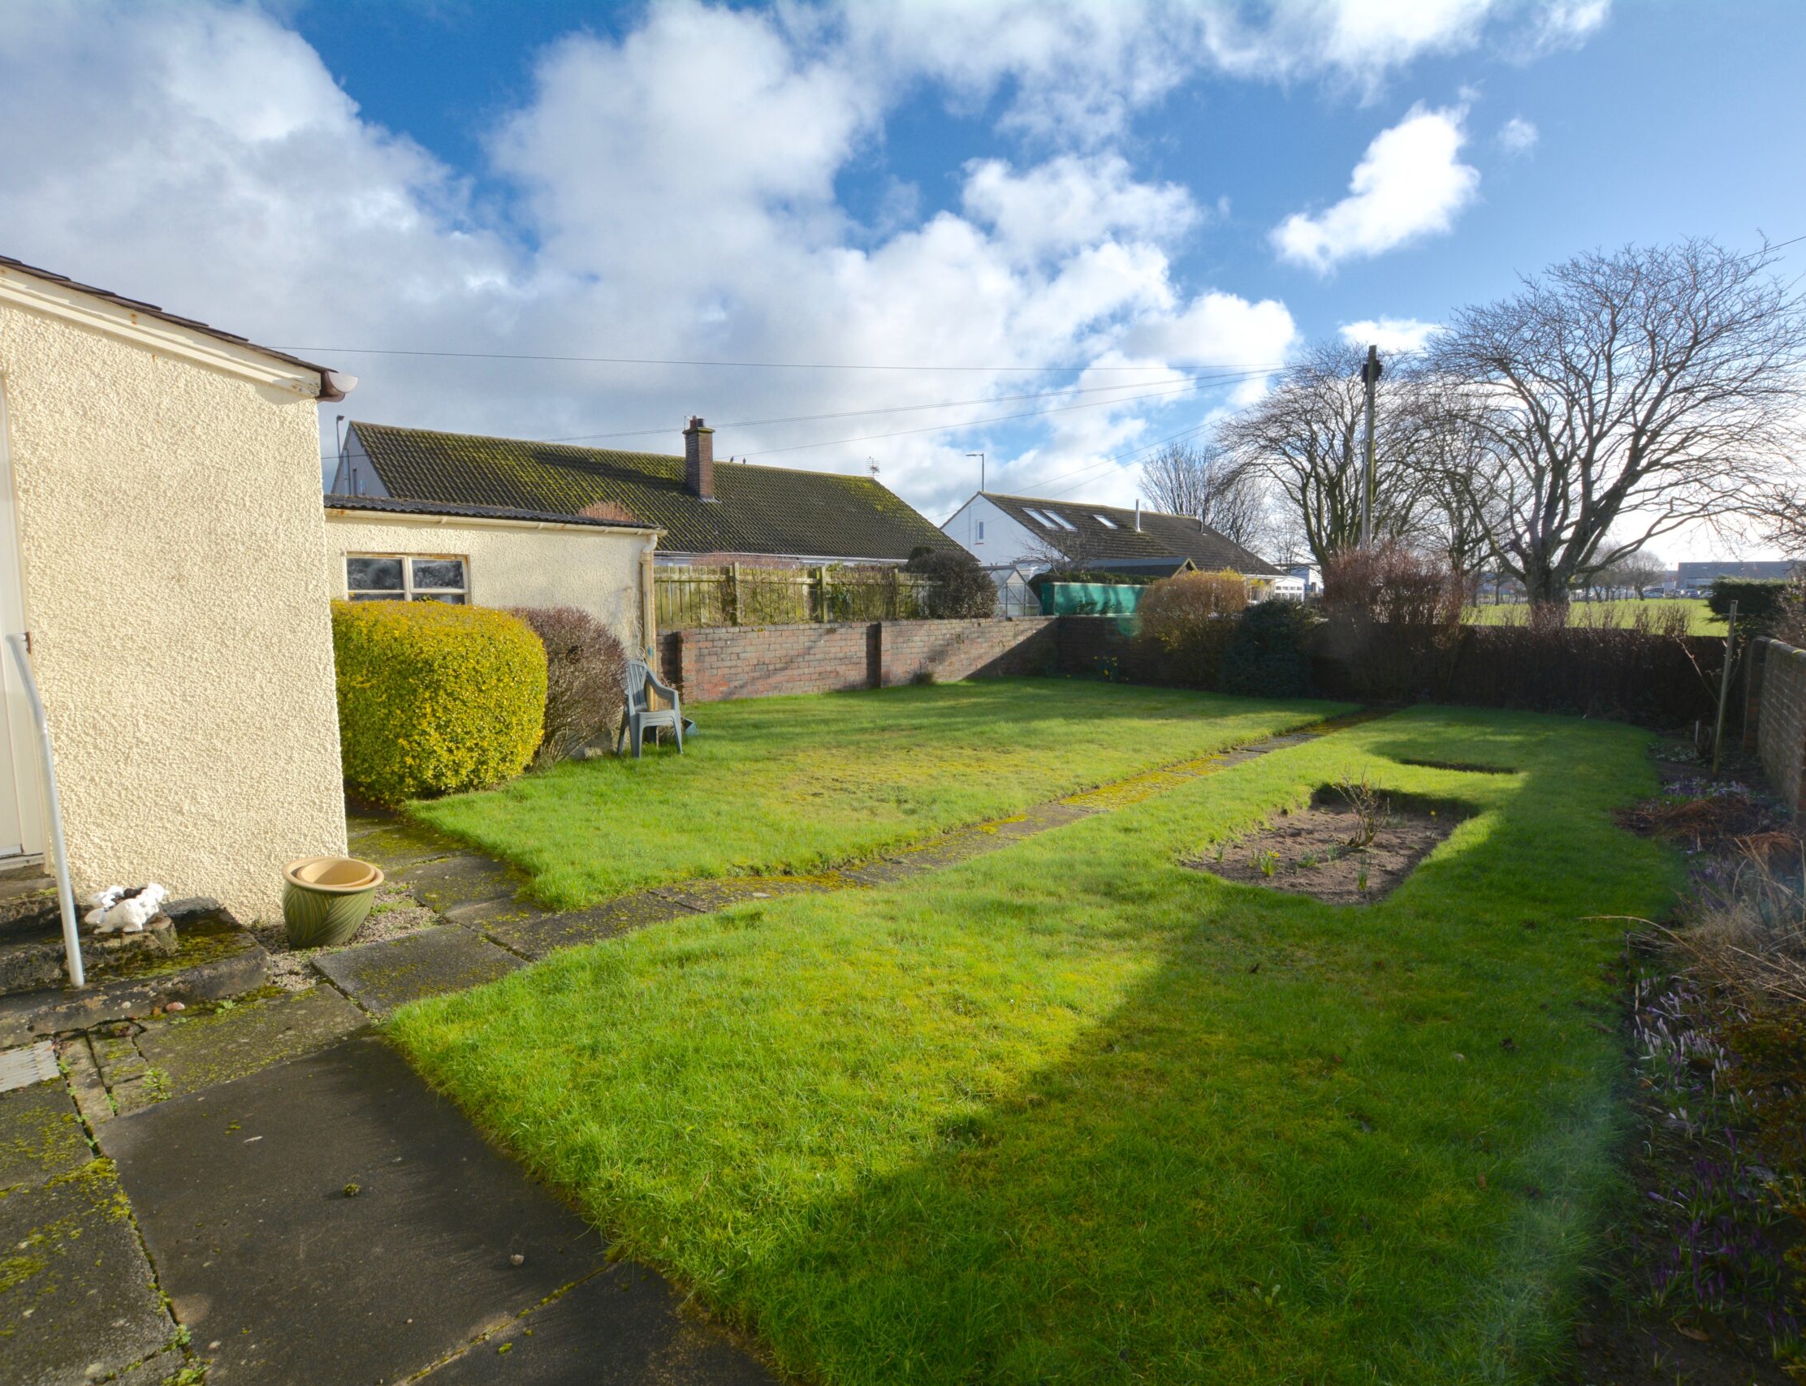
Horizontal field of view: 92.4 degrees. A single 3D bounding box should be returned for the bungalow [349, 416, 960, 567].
[{"bbox_3d":[-7.459,-5.001,27.689,17.152,6.766,10.111,-6,9,-42],"label":"bungalow"}]

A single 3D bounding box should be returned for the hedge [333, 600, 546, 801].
[{"bbox_3d":[-4.043,-0.027,7.671,1.250,1.570,1.700,-6,9,-43],"label":"hedge"}]

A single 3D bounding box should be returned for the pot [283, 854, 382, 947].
[{"bbox_3d":[-2.700,0.995,4.114,0.420,0.320,0.420,-6,9,-43],"label":"pot"}]

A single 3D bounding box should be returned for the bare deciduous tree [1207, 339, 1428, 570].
[{"bbox_3d":[15.214,-7.461,32.377,7.343,10.926,7.343,3,7,25],"label":"bare deciduous tree"}]

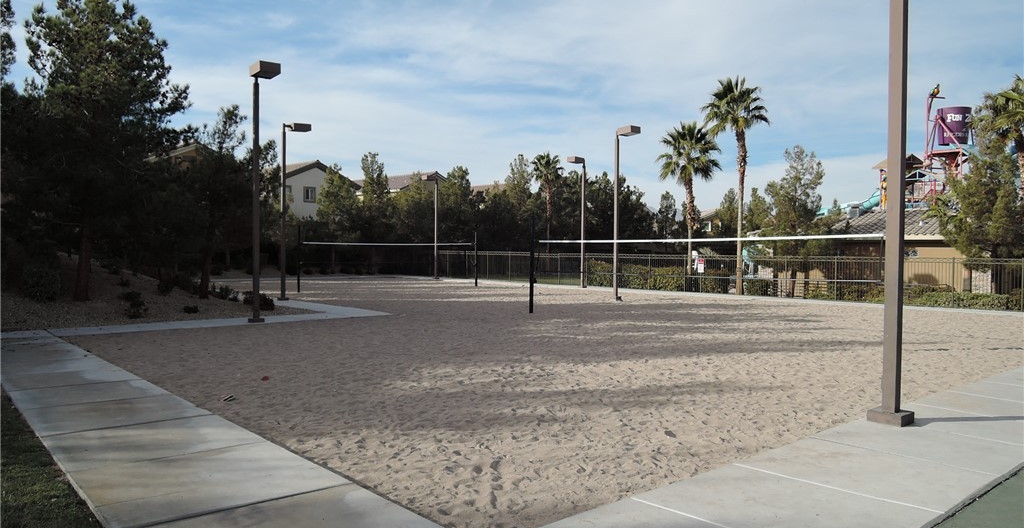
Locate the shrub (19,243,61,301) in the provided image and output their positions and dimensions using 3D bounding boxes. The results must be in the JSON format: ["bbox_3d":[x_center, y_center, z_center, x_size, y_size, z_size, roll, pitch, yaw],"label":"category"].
[{"bbox_3d":[-13.657,0.276,20.609,1.100,1.680,1.080,1,1,0],"label":"shrub"}]

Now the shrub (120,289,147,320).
[{"bbox_3d":[-9.305,0.998,17.500,0.680,0.620,0.650,-1,2,-40],"label":"shrub"}]

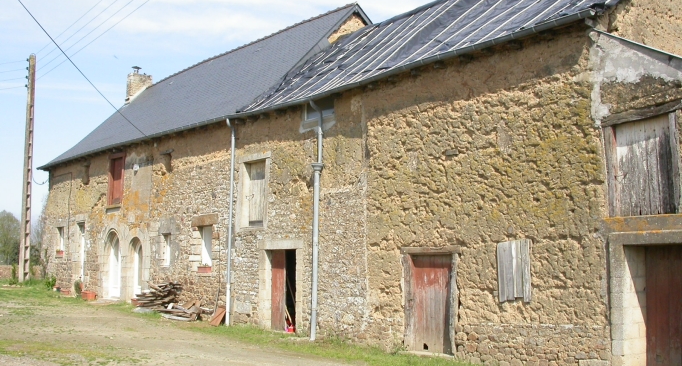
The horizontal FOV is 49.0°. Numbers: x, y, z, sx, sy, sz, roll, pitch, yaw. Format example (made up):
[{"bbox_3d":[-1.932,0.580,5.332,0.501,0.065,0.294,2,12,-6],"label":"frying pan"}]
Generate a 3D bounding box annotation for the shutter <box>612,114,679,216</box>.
[{"bbox_3d":[4.087,-0.214,10.100,0.080,1.300,0.860,4,-7,-39],"label":"shutter"}]

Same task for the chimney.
[{"bbox_3d":[-8.361,-4.094,31.292,0.950,1.550,0.500,4,-7,-39],"label":"chimney"}]

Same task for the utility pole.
[{"bbox_3d":[-12.164,-0.633,29.229,0.290,8.950,0.260,4,-7,-39],"label":"utility pole"}]

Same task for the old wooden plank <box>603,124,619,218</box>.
[{"bbox_3d":[3.772,-0.154,10.419,0.110,1.280,0.140,4,-10,-39],"label":"old wooden plank"}]

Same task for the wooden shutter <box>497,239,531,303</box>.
[{"bbox_3d":[2.650,1.360,11.532,0.050,0.970,0.640,4,-7,-39],"label":"wooden shutter"}]

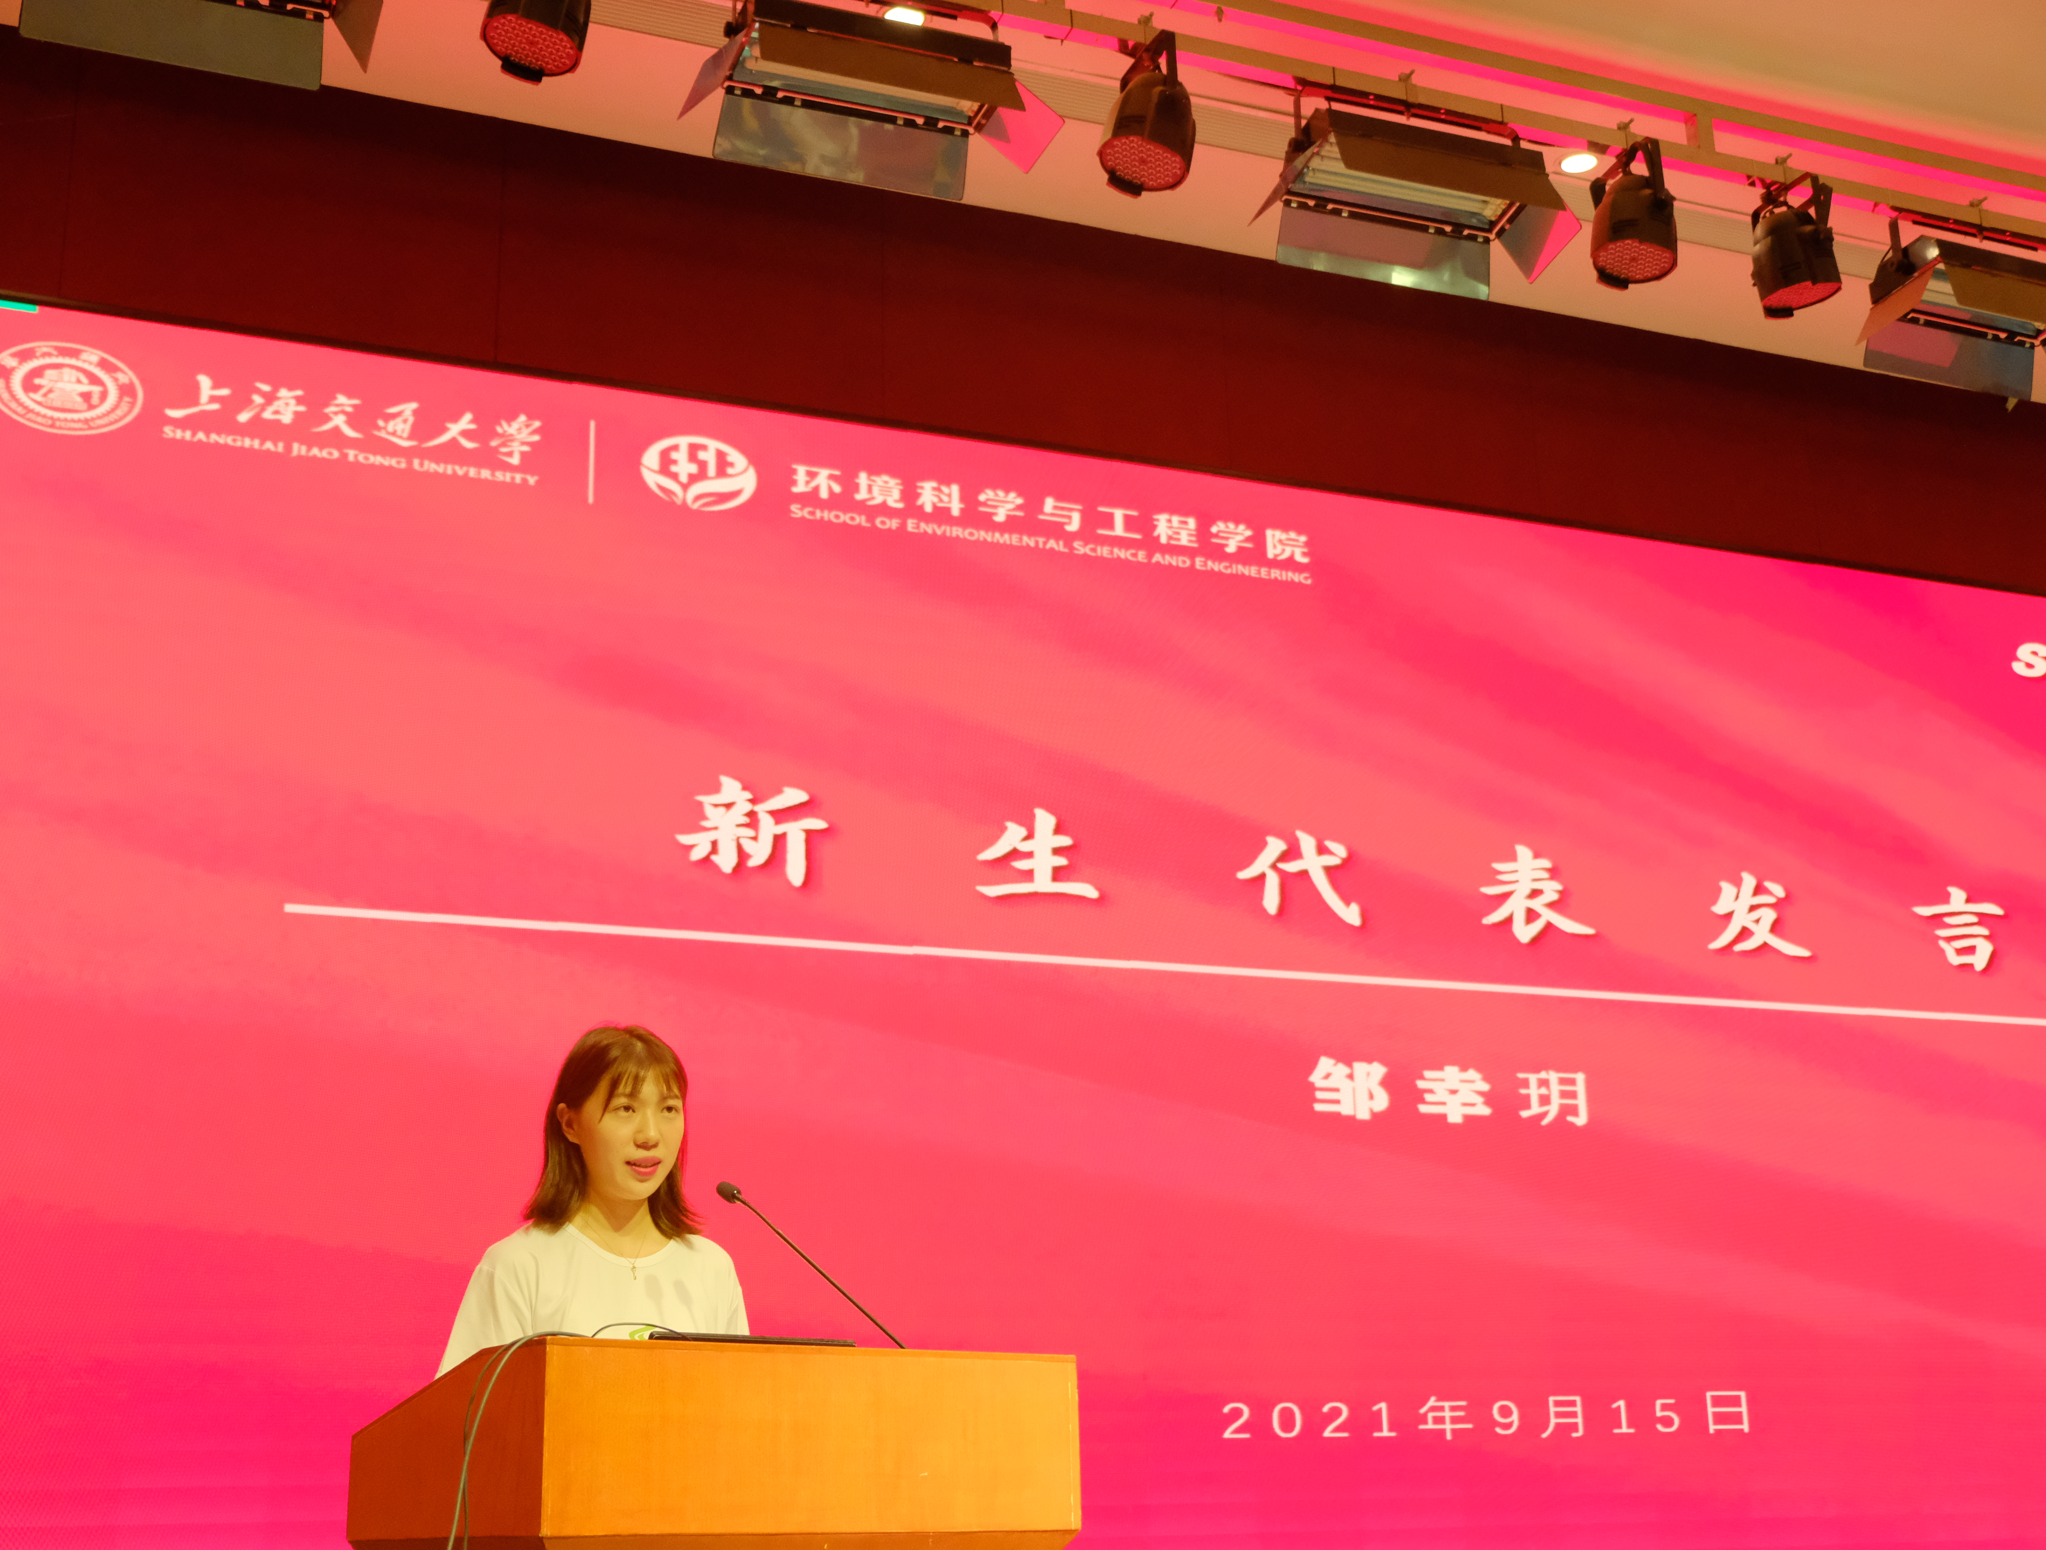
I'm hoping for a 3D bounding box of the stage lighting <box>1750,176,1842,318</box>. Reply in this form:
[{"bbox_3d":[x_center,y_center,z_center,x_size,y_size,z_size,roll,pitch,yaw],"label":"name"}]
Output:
[{"bbox_3d":[2.034,-1.395,6.472,0.225,0.310,0.245,-3,-15,-24],"label":"stage lighting"}]

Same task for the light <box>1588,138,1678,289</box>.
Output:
[{"bbox_3d":[1.560,-1.440,6.285,0.225,0.310,0.245,10,-20,-20],"label":"light"}]

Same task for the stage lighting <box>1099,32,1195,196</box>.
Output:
[{"bbox_3d":[0.286,-1.566,5.782,0.225,0.310,0.245,20,-23,-16],"label":"stage lighting"}]

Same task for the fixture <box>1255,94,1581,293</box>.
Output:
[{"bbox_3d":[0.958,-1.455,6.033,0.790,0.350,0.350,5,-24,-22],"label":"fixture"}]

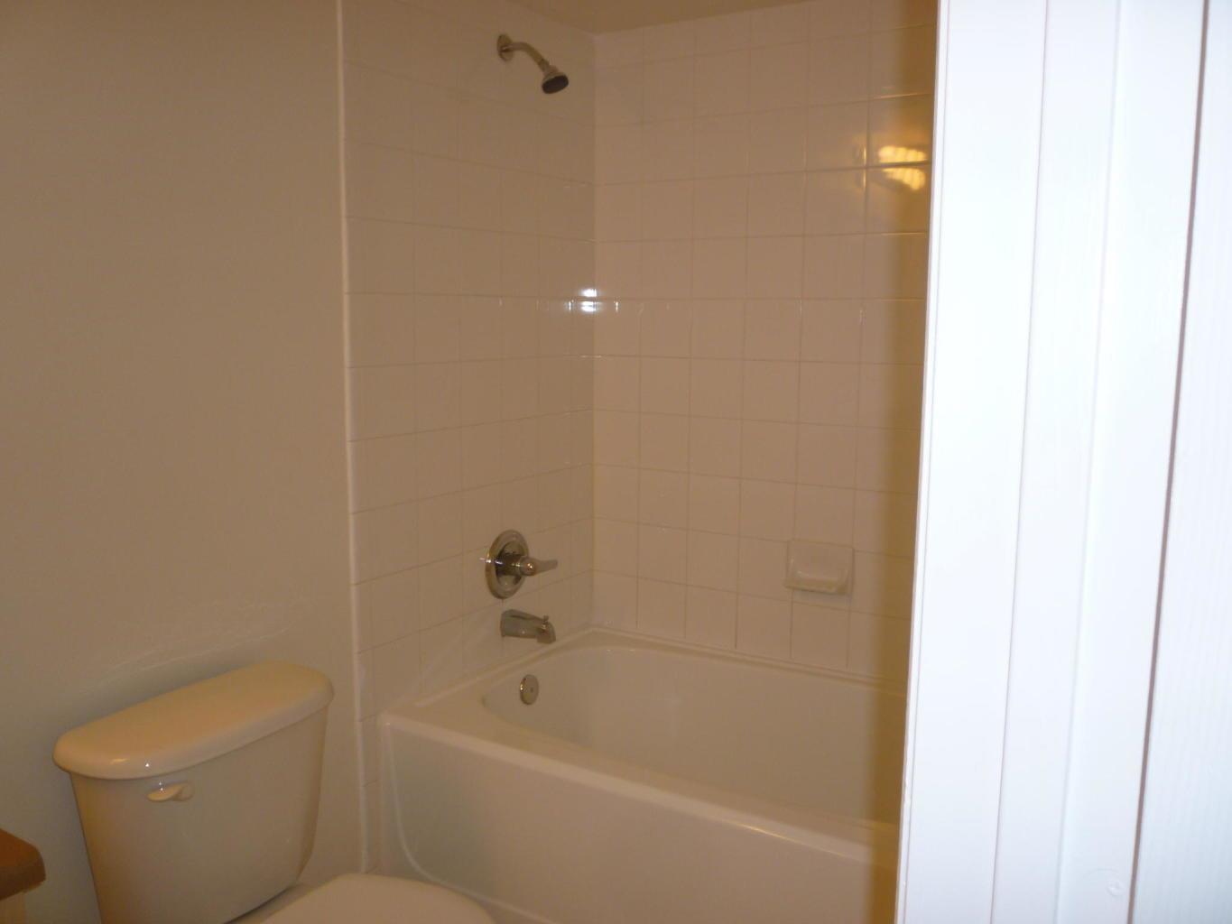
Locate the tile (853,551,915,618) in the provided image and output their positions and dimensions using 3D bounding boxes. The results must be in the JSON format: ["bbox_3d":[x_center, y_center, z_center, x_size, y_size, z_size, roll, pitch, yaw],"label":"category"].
[{"bbox_3d":[0.650,0.300,2.519,0.151,0.151,0.010,5,9,32],"label":"tile"}]

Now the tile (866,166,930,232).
[{"bbox_3d":[0.659,-0.613,2.407,0.152,0.152,0.009,5,9,32],"label":"tile"}]

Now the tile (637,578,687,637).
[{"bbox_3d":[0.130,0.398,2.858,0.149,0.142,0.010,6,10,32],"label":"tile"}]

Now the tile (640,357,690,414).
[{"bbox_3d":[0.135,-0.204,2.788,0.152,0.152,0.008,5,9,32],"label":"tile"}]

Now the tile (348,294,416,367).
[{"bbox_3d":[-0.498,-0.282,2.197,0.008,0.152,0.190,5,9,32],"label":"tile"}]

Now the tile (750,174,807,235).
[{"bbox_3d":[0.398,-0.634,2.554,0.151,0.151,0.010,5,9,32],"label":"tile"}]

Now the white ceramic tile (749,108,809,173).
[{"bbox_3d":[0.399,-0.787,2.536,0.152,0.152,0.009,6,10,32],"label":"white ceramic tile"}]

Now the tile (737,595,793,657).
[{"bbox_3d":[0.390,0.428,2.712,0.152,0.152,0.008,5,9,32],"label":"tile"}]

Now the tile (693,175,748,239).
[{"bbox_3d":[0.268,-0.646,2.634,0.151,0.151,0.010,5,9,32],"label":"tile"}]

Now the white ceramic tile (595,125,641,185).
[{"bbox_3d":[0.010,-0.825,2.783,0.151,0.152,0.008,5,9,32],"label":"white ceramic tile"}]

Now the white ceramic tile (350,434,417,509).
[{"bbox_3d":[-0.505,0.022,2.257,0.009,0.152,0.192,5,9,32],"label":"white ceramic tile"}]

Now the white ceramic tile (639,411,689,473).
[{"bbox_3d":[0.135,-0.052,2.818,0.152,0.152,0.009,5,9,32],"label":"white ceramic tile"}]

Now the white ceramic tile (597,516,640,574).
[{"bbox_3d":[0.002,0.238,2.918,0.150,0.149,0.010,6,10,32],"label":"white ceramic tile"}]

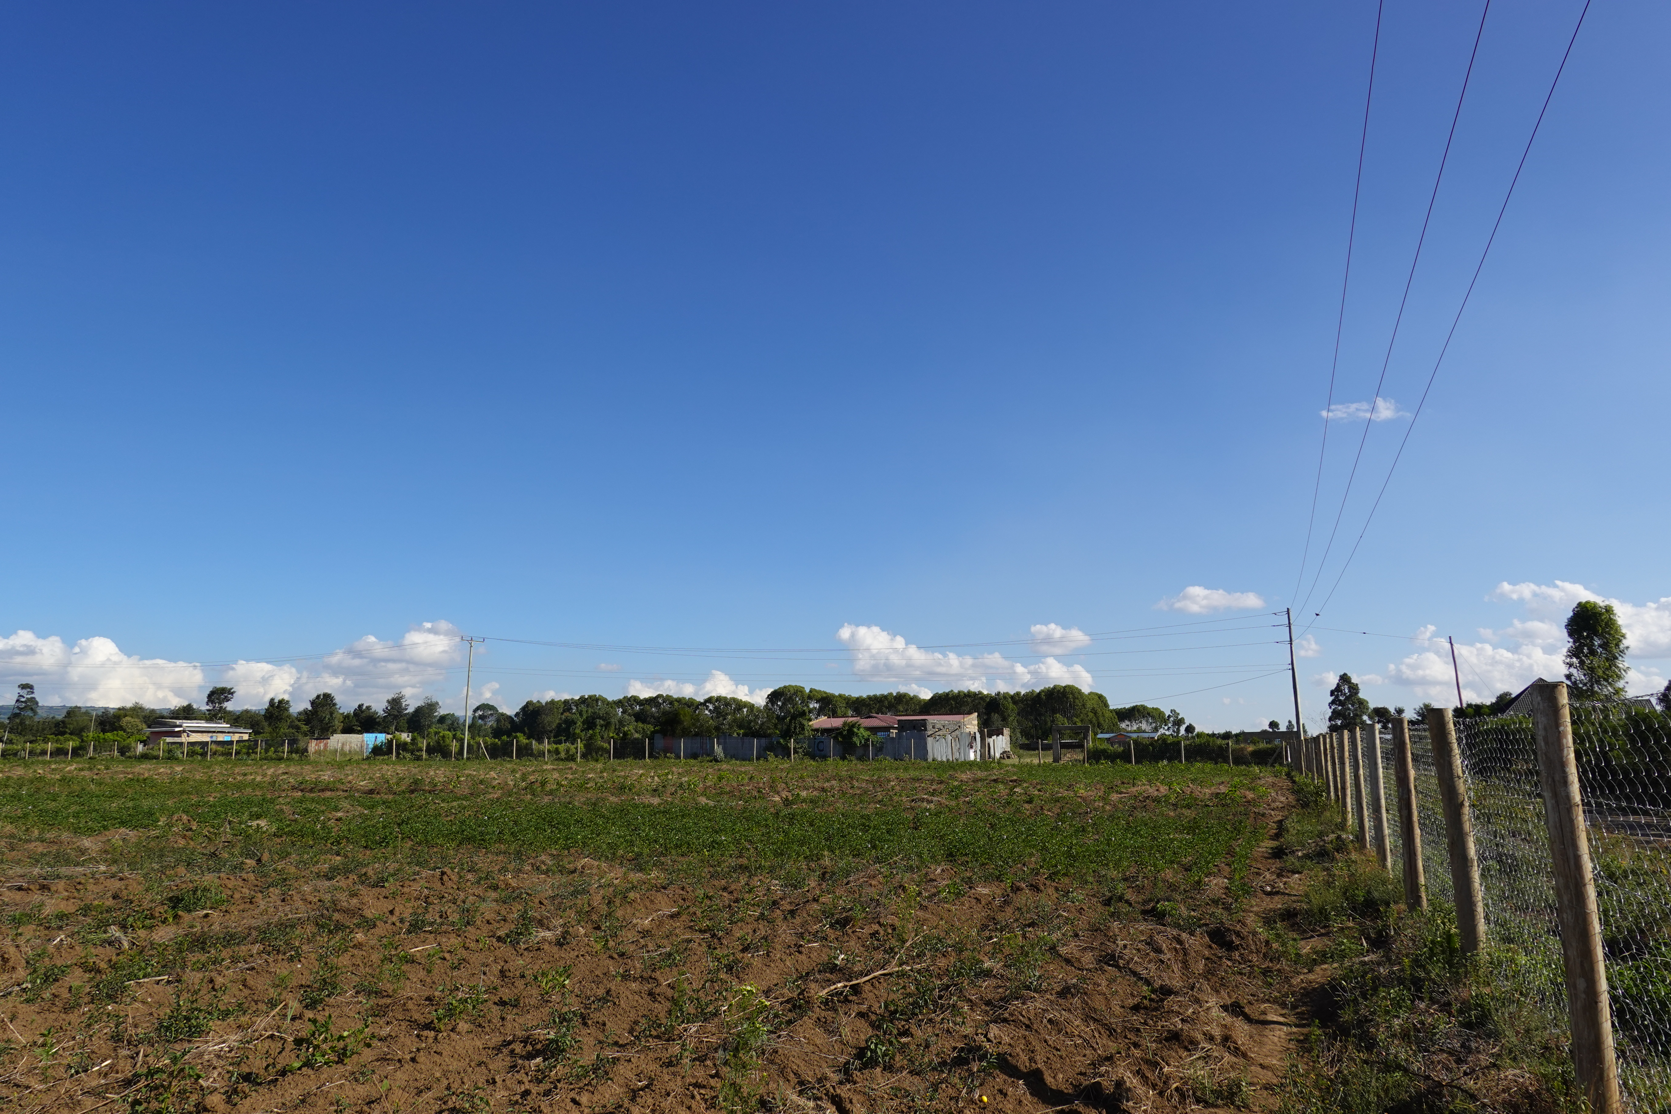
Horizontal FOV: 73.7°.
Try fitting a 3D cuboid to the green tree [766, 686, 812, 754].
[{"bbox_3d":[-3.821,13.763,91.479,3.881,6.256,3.881,0,-10,-2],"label":"green tree"}]

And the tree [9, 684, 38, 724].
[{"bbox_3d":[-96.211,19.365,131.265,3.558,8.829,3.558,7,-12,-35],"label":"tree"}]

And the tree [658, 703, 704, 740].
[{"bbox_3d":[-14.770,16.783,106.695,4.328,5.501,4.328,1,-10,-8],"label":"tree"}]

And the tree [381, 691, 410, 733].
[{"bbox_3d":[-53.819,20.532,136.487,3.270,8.049,3.270,4,-10,-21],"label":"tree"}]

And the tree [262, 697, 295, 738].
[{"bbox_3d":[-66.652,20.410,133.465,3.499,7.281,3.499,5,-11,-26],"label":"tree"}]

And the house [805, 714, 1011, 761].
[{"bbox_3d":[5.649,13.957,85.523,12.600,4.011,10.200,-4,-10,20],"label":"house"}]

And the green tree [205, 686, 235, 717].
[{"bbox_3d":[-96.585,25.619,174.104,4.717,10.762,4.717,5,-11,-28],"label":"green tree"}]

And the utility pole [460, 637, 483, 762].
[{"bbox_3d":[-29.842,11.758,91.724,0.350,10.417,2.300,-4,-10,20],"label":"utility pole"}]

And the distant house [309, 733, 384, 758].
[{"bbox_3d":[-44.517,17.318,101.128,5.400,2.590,3.800,-4,-10,20],"label":"distant house"}]

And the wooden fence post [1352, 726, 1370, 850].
[{"bbox_3d":[7.402,3.244,15.701,0.115,1.690,0.115,-4,-11,24],"label":"wooden fence post"}]

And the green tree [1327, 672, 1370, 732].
[{"bbox_3d":[49.749,15.328,107.315,4.177,8.231,4.177,-4,-11,24],"label":"green tree"}]

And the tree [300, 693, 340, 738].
[{"bbox_3d":[-65.642,21.339,141.320,4.992,8.162,4.992,4,-11,-24],"label":"tree"}]

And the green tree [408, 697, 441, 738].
[{"bbox_3d":[-50.300,20.925,136.421,3.597,7.250,3.597,3,-10,-20],"label":"green tree"}]

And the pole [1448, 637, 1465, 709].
[{"bbox_3d":[35.618,8.271,63.370,0.190,7.591,0.190,-10,-11,28],"label":"pole"}]

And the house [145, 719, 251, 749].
[{"bbox_3d":[-78.728,22.589,137.867,6.609,4.600,9.525,-4,-10,21],"label":"house"}]

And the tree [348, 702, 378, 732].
[{"bbox_3d":[-67.870,24.718,159.374,4.688,7.519,4.688,4,-10,-23],"label":"tree"}]

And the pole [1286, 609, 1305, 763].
[{"bbox_3d":[29.739,8.459,72.201,0.400,10.208,0.400,-4,-10,20],"label":"pole"}]

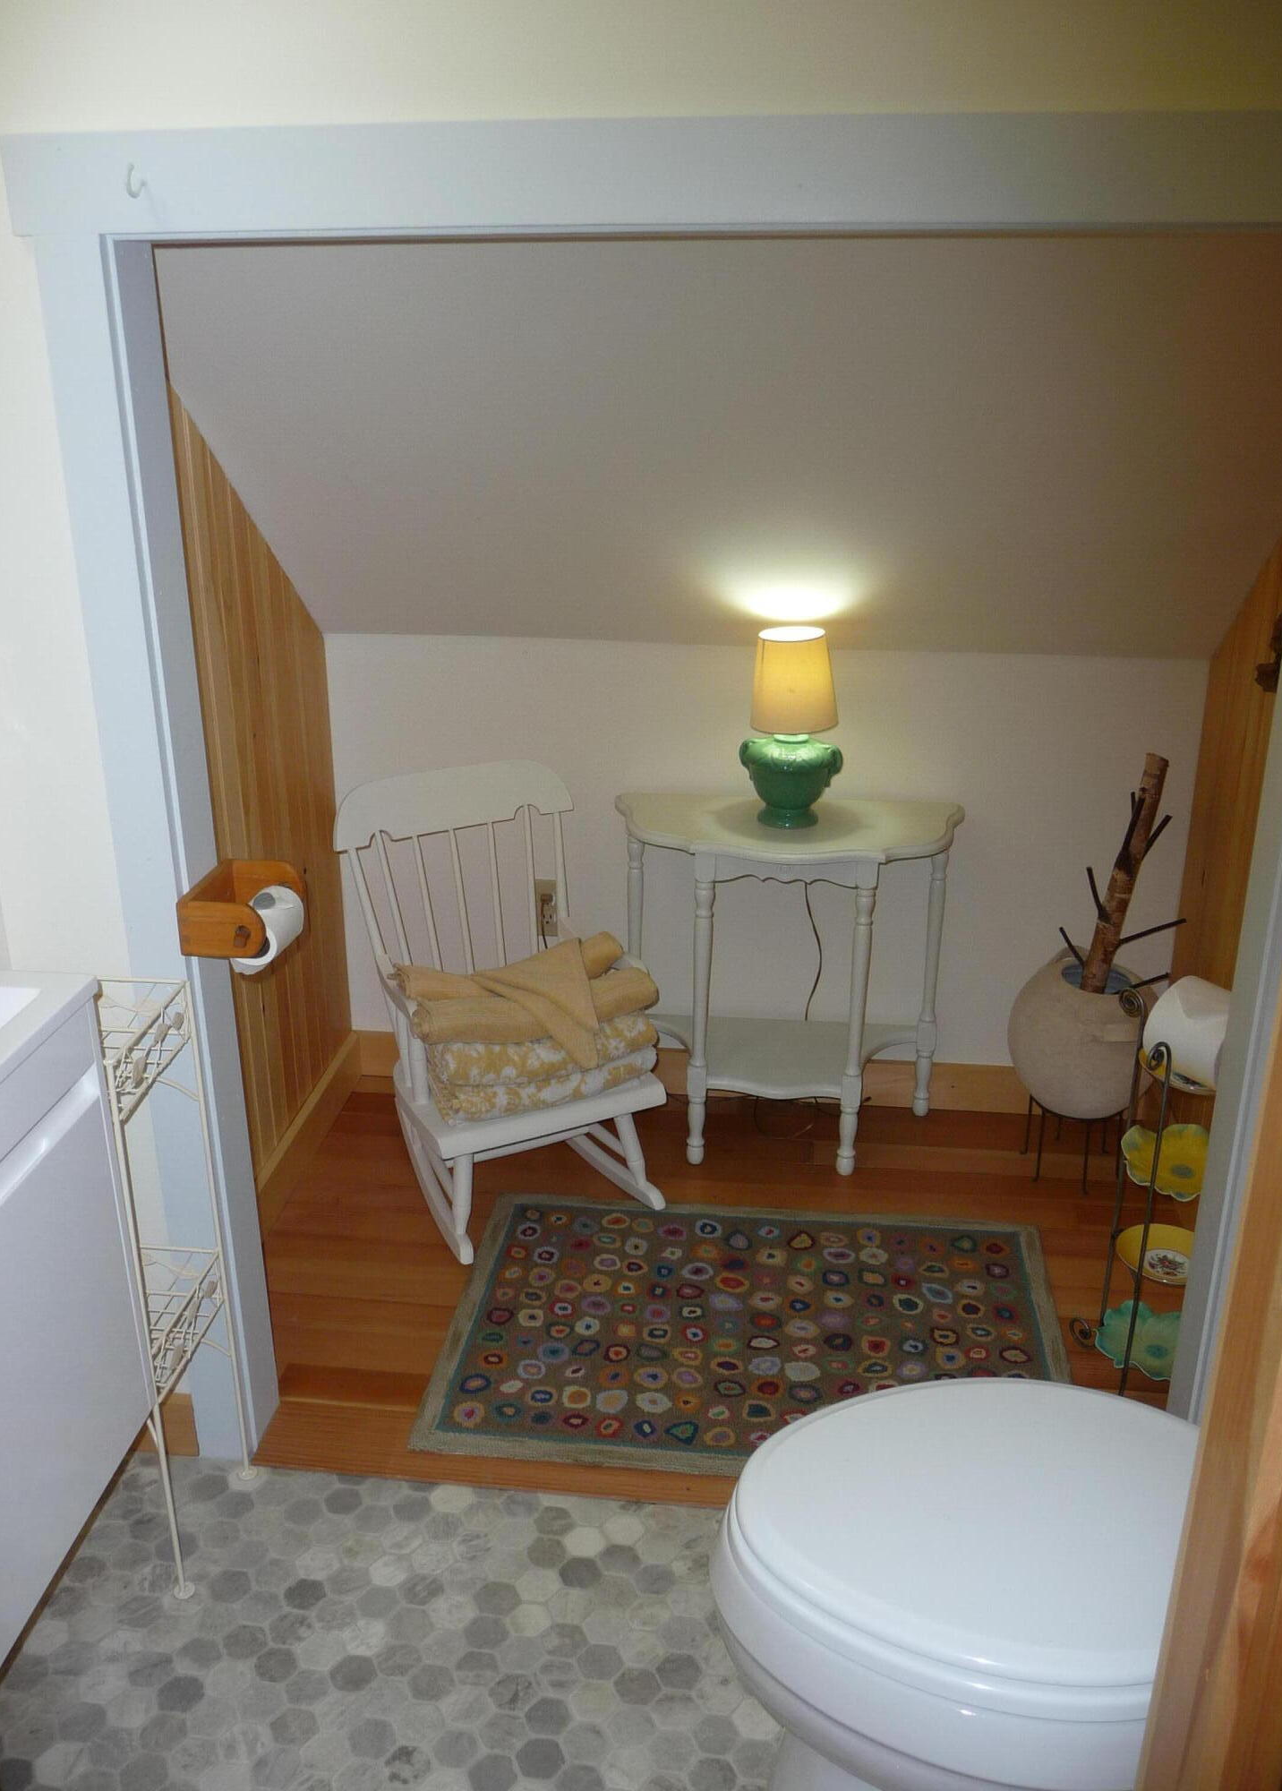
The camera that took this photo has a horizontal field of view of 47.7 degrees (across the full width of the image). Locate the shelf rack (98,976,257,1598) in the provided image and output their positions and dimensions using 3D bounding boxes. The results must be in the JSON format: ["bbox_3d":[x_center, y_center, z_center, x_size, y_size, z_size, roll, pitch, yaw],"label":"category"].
[{"bbox_3d":[-0.646,0.465,1.741,0.245,0.716,0.228,3,20,7],"label":"shelf rack"}]

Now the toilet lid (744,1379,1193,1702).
[{"bbox_3d":[0.320,0.565,1.320,0.460,0.032,0.352,1,20,3],"label":"toilet lid"}]

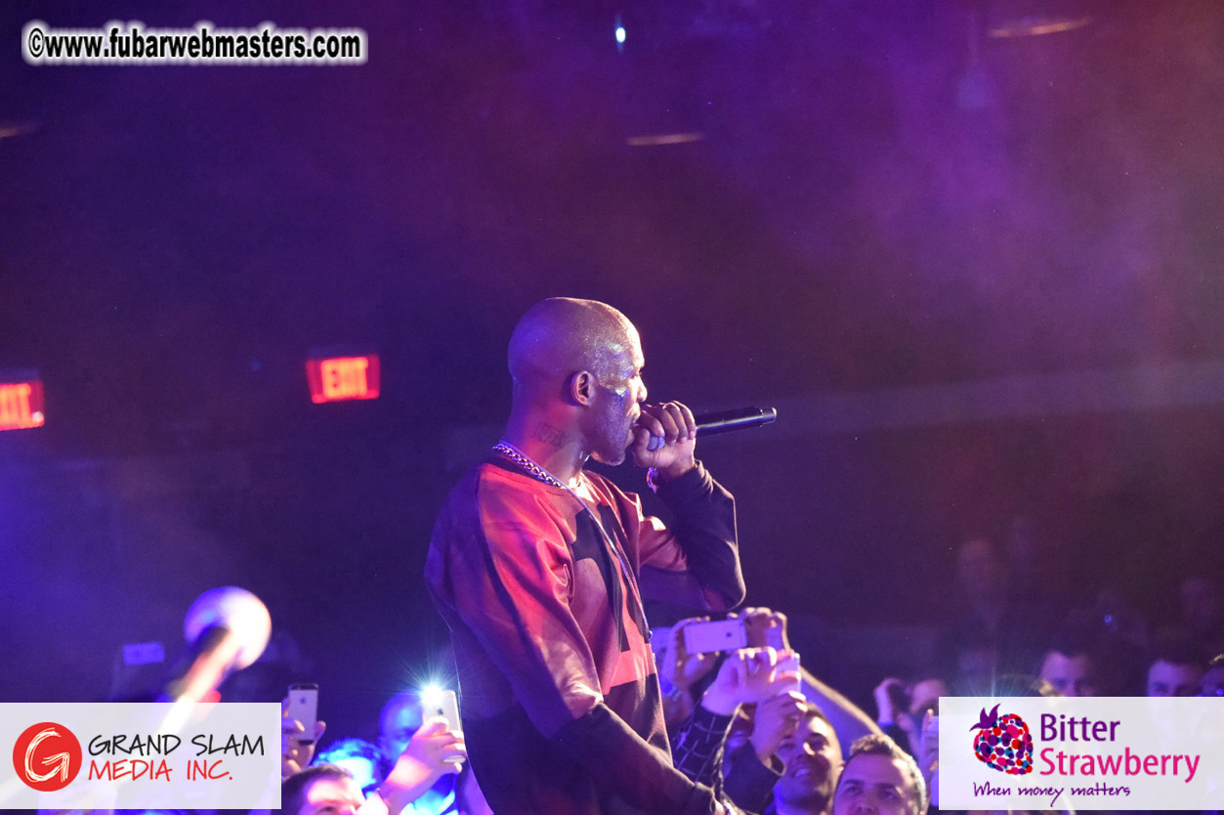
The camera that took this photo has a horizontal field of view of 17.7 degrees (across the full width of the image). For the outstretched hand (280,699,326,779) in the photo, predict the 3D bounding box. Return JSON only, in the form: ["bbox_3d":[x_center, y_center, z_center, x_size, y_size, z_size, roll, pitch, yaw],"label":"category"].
[{"bbox_3d":[-0.632,0.671,8.000,0.105,0.165,0.085,5,0,0],"label":"outstretched hand"}]

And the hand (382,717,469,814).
[{"bbox_3d":[-0.357,0.673,7.400,0.195,0.118,0.085,-47,0,0],"label":"hand"}]

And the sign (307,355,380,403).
[{"bbox_3d":[-1.149,-0.123,16.800,0.310,0.190,0.055,-4,0,-4],"label":"sign"}]

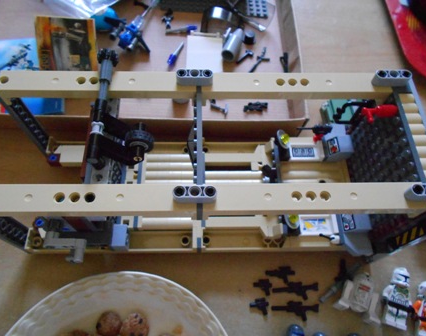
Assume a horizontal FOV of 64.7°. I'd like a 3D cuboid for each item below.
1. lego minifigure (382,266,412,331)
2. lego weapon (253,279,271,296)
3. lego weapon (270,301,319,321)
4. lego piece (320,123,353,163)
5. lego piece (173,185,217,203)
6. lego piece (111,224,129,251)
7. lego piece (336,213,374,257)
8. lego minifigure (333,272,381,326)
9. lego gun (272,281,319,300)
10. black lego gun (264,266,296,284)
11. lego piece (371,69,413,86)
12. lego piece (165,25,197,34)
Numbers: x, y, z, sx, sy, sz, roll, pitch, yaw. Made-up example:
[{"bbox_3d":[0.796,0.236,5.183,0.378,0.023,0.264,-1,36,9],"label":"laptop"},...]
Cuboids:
[{"bbox_3d":[0.138,0.095,0.250,0.024,0.013,0.042,18,65,6],"label":"lego minifigure"},{"bbox_3d":[0.038,0.090,0.254,0.014,0.004,0.013,5,64,0],"label":"lego weapon"},{"bbox_3d":[0.063,0.109,0.255,0.036,0.004,0.013,1,64,-2],"label":"lego weapon"},{"bbox_3d":[0.107,-0.024,0.293,0.021,0.017,0.032,0,64,-3],"label":"lego piece"},{"bbox_3d":[-0.010,0.014,0.179,0.024,0.008,0.008,0,64,-3],"label":"lego piece"},{"bbox_3d":[-0.069,0.053,0.254,0.011,0.016,0.016,0,64,-3],"label":"lego piece"},{"bbox_3d":[0.109,0.051,0.258,0.020,0.019,0.032,0,64,-3],"label":"lego piece"},{"bbox_3d":[0.107,0.096,0.248,0.028,0.015,0.030,22,65,8],"label":"lego minifigure"},{"bbox_3d":[0.065,0.096,0.261,0.037,0.004,0.014,-3,64,-4],"label":"lego gun"},{"bbox_3d":[0.054,0.085,0.266,0.024,0.004,0.014,1,64,-2],"label":"black lego gun"},{"bbox_3d":[0.117,-0.058,0.220,0.024,0.008,0.008,0,64,-3],"label":"lego piece"},{"bbox_3d":[-0.035,-0.153,0.374,0.035,0.008,0.008,-5,64,-5],"label":"lego piece"}]

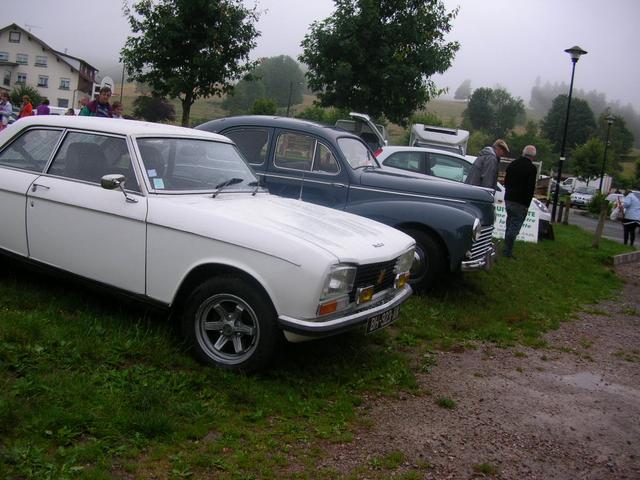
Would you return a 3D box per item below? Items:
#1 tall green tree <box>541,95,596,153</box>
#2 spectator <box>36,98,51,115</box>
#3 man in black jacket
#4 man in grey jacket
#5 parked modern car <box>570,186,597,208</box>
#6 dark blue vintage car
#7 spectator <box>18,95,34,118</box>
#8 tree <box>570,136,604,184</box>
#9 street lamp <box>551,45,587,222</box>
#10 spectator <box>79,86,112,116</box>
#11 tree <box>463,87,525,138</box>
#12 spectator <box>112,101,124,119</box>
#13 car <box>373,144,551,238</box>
[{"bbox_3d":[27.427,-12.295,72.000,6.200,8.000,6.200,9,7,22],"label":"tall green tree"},{"bbox_3d":[-9.031,-3.761,21.091,0.500,1.650,0.350,3,7,-24],"label":"spectator"},{"bbox_3d":[3.090,-0.615,10.200,0.540,1.740,0.360,8,7,15],"label":"man in black jacket"},{"bbox_3d":[2.449,-0.677,9.792,0.600,1.680,0.520,4,7,-18],"label":"man in grey jacket"},{"bbox_3d":[17.709,-2.824,43.000,1.750,1.500,4.100,9,8,29],"label":"parked modern car"},{"bbox_3d":[-0.130,-0.570,7.300,4.350,1.540,1.620,10,10,22],"label":"dark blue vintage car"},{"bbox_3d":[-8.935,-3.549,19.591,0.400,1.660,0.480,5,6,-12],"label":"spectator"},{"bbox_3d":[18.579,-4.875,45.270,2.500,4.700,2.500,6,7,-1],"label":"tree"},{"bbox_3d":[7.588,-3.292,20.000,0.700,5.500,0.700,9,7,22],"label":"street lamp"},{"bbox_3d":[-3.597,-1.601,10.499,0.520,1.720,0.340,2,8,-30],"label":"spectator"},{"bbox_3d":[18.768,-13.576,70.000,6.700,6.400,6.300,9,7,22],"label":"tree"},{"bbox_3d":[-4.035,-1.922,12.794,0.460,1.630,0.300,1,8,-35],"label":"spectator"},{"bbox_3d":[2.973,-0.991,13.500,3.950,1.470,1.690,8,7,22],"label":"car"}]

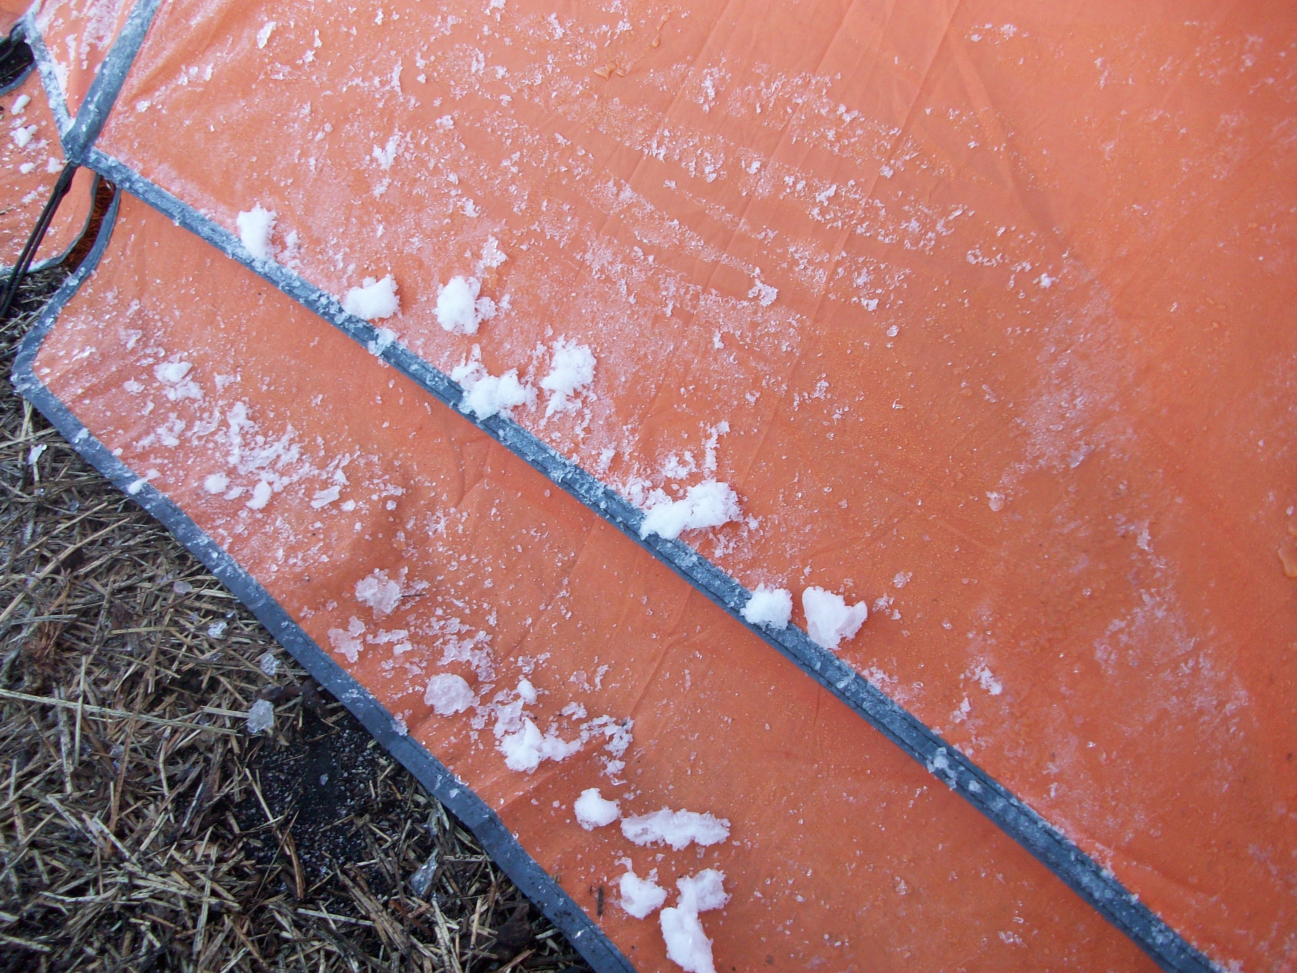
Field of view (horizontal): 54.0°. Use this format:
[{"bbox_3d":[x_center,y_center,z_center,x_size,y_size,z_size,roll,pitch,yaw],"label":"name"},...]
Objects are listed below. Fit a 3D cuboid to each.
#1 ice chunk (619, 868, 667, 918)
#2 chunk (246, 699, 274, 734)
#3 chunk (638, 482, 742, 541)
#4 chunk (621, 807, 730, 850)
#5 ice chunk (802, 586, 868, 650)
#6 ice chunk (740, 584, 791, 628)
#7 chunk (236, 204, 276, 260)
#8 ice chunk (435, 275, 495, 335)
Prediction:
[{"bbox_3d":[-0.003,0.247,0.773,0.029,0.023,0.030,0,49,0],"label":"ice chunk"},{"bbox_3d":[-0.268,0.158,0.879,0.020,0.017,0.023,0,49,0],"label":"chunk"},{"bbox_3d":[0.029,0.017,0.882,0.069,0.024,0.032,-25,54,-20],"label":"chunk"},{"bbox_3d":[0.017,0.215,0.802,0.069,0.021,0.027,0,49,0],"label":"chunk"},{"bbox_3d":[0.120,0.084,0.825,0.041,0.028,0.040,0,49,0],"label":"ice chunk"},{"bbox_3d":[0.081,0.082,0.866,0.034,0.023,0.031,0,49,0],"label":"ice chunk"},{"bbox_3d":[-0.338,-0.218,1.095,0.035,0.037,0.046,0,49,0],"label":"chunk"},{"bbox_3d":[-0.144,-0.141,0.990,0.043,0.030,0.046,0,49,0],"label":"ice chunk"}]

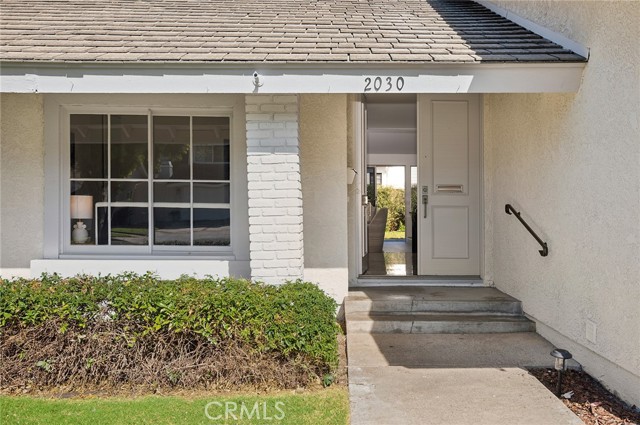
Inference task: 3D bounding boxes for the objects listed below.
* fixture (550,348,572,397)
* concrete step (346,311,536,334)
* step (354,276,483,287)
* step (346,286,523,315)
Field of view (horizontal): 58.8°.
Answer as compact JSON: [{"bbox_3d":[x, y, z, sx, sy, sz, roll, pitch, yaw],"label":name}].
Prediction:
[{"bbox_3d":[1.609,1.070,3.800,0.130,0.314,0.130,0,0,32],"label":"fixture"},{"bbox_3d":[1.240,1.162,5.974,1.902,0.113,0.443,0,0,2],"label":"concrete step"},{"bbox_3d":[1.283,0.909,7.511,1.667,0.126,0.260,0,0,2],"label":"step"},{"bbox_3d":[1.271,1.039,6.793,1.902,0.134,1.196,0,0,2],"label":"step"}]

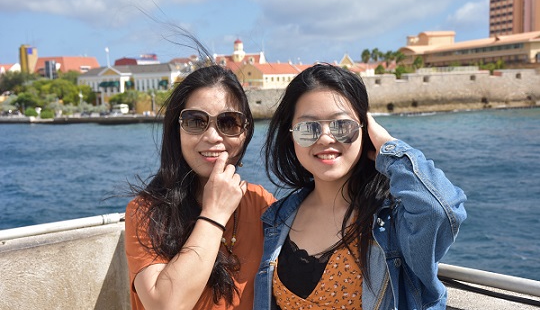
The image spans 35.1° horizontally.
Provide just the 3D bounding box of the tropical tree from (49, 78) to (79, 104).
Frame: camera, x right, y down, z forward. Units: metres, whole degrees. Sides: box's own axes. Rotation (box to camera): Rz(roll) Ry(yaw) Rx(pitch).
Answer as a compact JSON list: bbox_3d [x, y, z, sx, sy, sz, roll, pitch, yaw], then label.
[{"bbox_3d":[-60.387,-18.423,250.000,8.600,8.600,8.000,-1,5,0],"label":"tropical tree"}]

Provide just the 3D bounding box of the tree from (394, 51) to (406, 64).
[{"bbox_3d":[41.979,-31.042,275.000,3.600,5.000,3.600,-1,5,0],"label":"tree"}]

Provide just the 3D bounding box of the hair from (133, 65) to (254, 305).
[{"bbox_3d":[-0.166,0.066,1.860,0.265,0.520,0.250,-2,5,-9],"label":"hair"}]

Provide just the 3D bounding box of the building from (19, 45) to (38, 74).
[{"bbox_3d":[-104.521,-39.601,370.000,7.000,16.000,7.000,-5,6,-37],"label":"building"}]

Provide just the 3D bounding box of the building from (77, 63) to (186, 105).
[{"bbox_3d":[-44.045,-21.474,268.000,32.000,13.500,15.000,0,5,7],"label":"building"}]

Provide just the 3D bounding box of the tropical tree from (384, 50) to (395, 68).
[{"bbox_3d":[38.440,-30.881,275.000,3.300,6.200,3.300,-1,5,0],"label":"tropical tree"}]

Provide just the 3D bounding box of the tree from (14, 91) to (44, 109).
[{"bbox_3d":[-67.517,-15.019,240.000,8.200,6.000,7.500,-1,5,0],"label":"tree"}]

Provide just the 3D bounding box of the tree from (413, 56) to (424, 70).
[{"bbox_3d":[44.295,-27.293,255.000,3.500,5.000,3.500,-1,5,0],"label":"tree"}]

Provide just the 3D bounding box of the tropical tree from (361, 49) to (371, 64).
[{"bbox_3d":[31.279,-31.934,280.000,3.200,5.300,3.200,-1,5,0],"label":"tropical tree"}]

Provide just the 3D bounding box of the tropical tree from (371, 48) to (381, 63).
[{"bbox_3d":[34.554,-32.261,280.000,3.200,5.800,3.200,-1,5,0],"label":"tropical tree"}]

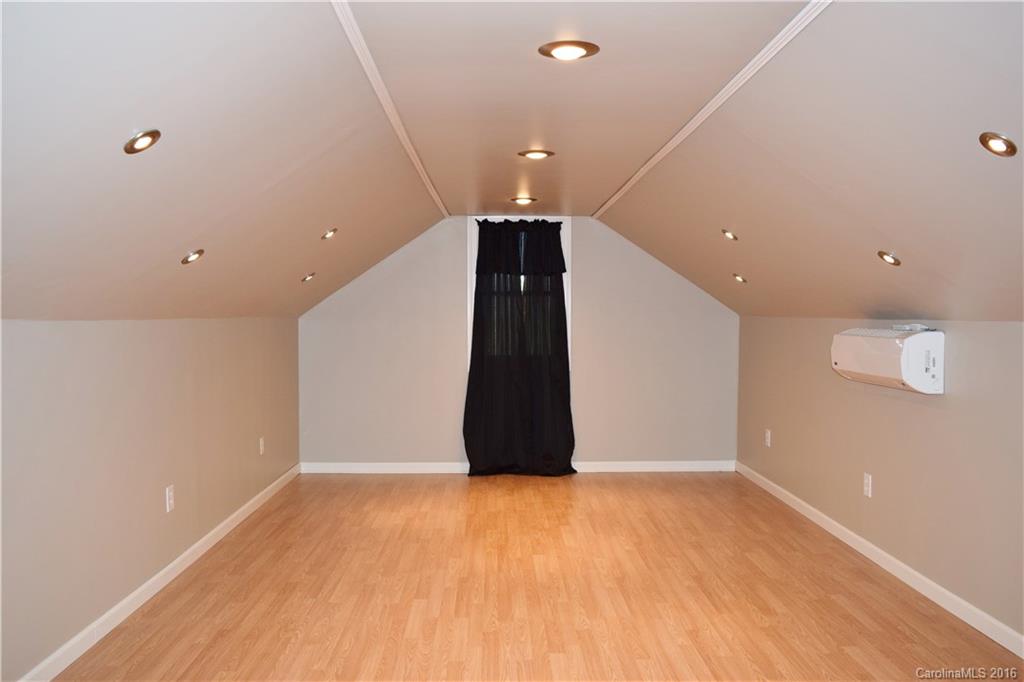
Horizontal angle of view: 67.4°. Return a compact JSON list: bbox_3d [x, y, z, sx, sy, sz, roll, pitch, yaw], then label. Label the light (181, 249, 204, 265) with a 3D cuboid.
[{"bbox_3d":[-1.241,-0.323,2.994,0.100,0.025,0.100,-34,2,0],"label":"light"}]

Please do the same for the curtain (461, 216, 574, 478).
[{"bbox_3d":[0.064,0.053,6.032,0.877,2.008,0.130,0,2,-1],"label":"curtain"}]

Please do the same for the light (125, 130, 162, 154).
[{"bbox_3d":[-0.911,-0.487,1.901,0.100,0.025,0.100,-34,2,0],"label":"light"}]

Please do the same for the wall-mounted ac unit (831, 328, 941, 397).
[{"bbox_3d":[1.777,0.081,3.677,0.187,0.278,0.691,0,2,-1],"label":"wall-mounted ac unit"}]

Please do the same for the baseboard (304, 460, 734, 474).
[{"bbox_3d":[0.066,1.011,6.134,3.474,0.085,0.018,0,2,-1],"label":"baseboard"}]

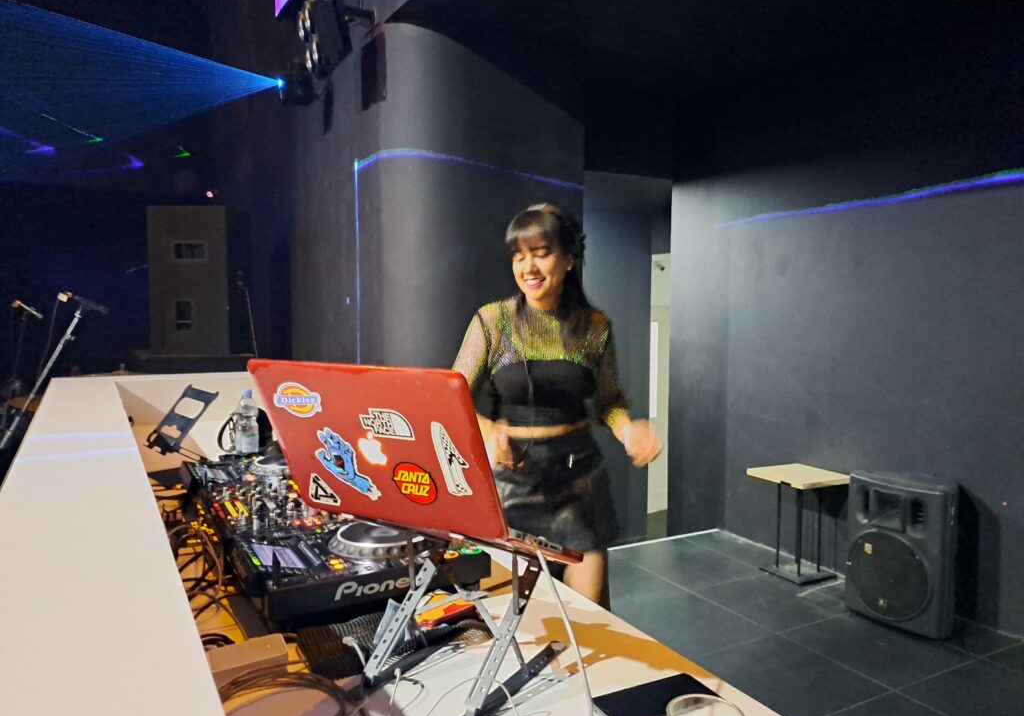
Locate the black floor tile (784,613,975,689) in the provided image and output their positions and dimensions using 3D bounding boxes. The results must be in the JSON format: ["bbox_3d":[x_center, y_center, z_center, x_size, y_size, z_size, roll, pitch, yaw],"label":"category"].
[{"bbox_3d":[1.640,1.306,3.342,0.590,0.012,0.590,-2,4,-28],"label":"black floor tile"}]

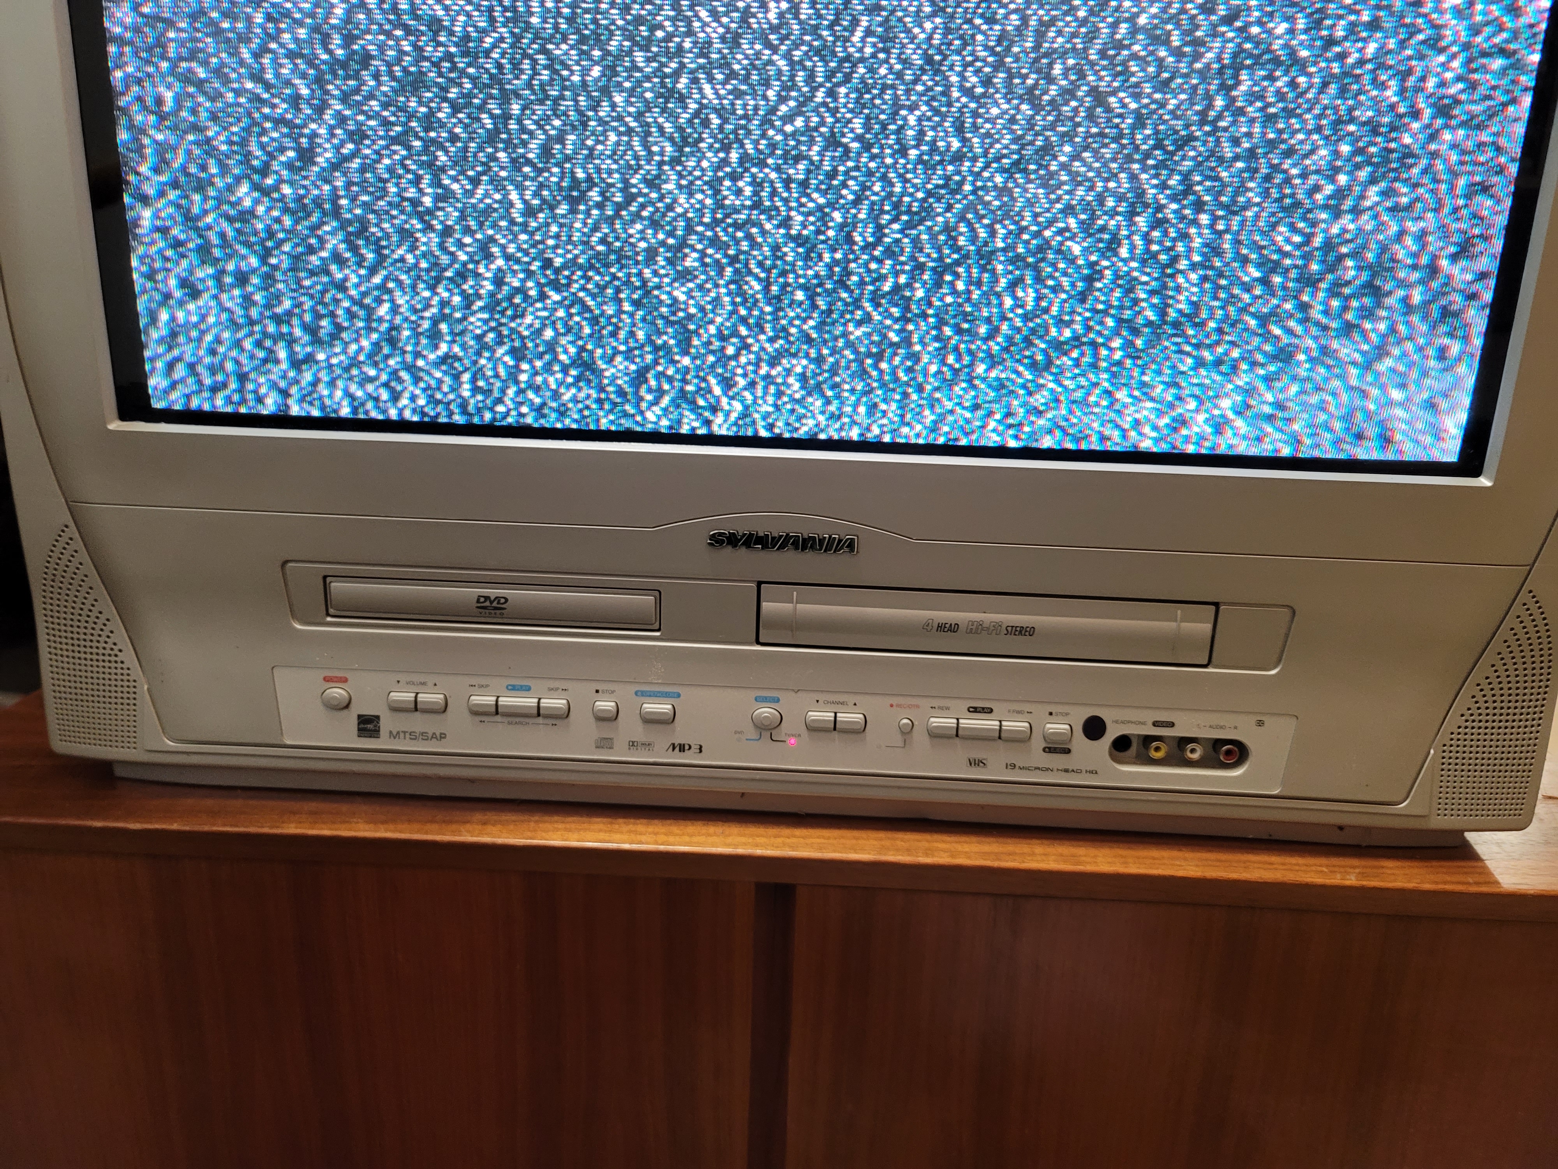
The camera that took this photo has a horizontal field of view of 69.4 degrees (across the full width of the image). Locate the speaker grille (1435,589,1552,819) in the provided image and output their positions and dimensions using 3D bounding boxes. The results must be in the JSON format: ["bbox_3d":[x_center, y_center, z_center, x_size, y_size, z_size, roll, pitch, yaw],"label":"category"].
[{"bbox_3d":[0.300,0.050,0.472,0.040,0.103,0.012,2,15,-2],"label":"speaker grille"}]

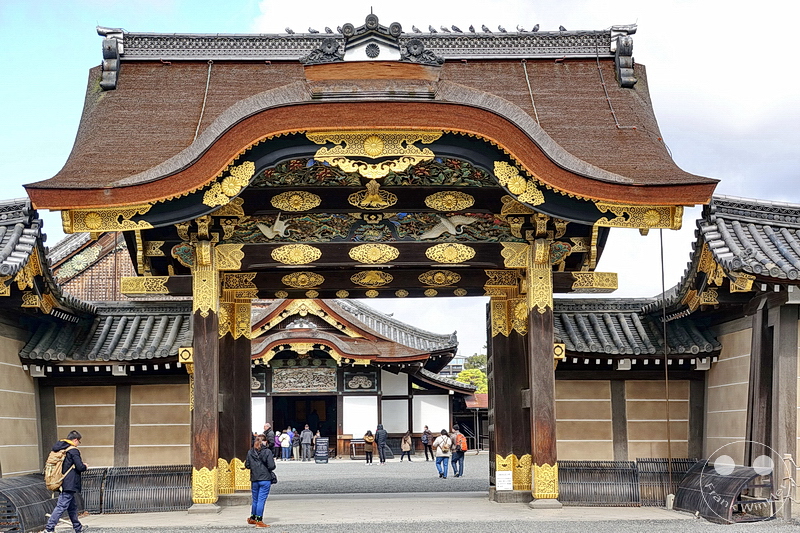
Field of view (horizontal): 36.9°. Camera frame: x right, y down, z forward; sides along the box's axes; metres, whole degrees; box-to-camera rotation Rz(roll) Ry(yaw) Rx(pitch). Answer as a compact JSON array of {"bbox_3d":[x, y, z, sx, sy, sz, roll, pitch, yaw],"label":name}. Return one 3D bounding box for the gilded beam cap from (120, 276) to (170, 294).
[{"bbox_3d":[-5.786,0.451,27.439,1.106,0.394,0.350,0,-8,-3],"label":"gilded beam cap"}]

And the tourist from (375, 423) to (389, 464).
[{"bbox_3d":[-0.780,7.732,51.982,0.520,1.740,0.360,1,-8,-9],"label":"tourist"}]

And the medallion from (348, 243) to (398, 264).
[{"bbox_3d":[-0.554,-0.275,25.843,1.088,0.460,0.070,0,-8,-3],"label":"medallion"}]

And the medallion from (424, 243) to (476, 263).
[{"bbox_3d":[1.088,-0.275,25.795,1.087,0.449,0.080,0,-8,-3],"label":"medallion"}]

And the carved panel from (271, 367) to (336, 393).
[{"bbox_3d":[-4.699,5.593,59.215,3.171,1.253,0.150,0,-8,-3],"label":"carved panel"}]

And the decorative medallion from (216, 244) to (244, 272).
[{"bbox_3d":[-3.603,-0.185,25.589,0.605,0.563,0.120,0,-8,-3],"label":"decorative medallion"}]

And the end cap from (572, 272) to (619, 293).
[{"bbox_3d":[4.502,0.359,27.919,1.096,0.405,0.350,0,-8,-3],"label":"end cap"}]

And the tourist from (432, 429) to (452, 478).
[{"bbox_3d":[1.422,6.272,40.145,0.580,1.620,0.420,2,-8,-18],"label":"tourist"}]

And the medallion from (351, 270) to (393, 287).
[{"bbox_3d":[-0.641,0.286,27.559,0.979,0.382,0.080,0,-8,-3],"label":"medallion"}]

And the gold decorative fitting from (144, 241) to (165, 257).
[{"bbox_3d":[-6.326,-0.445,31.016,0.537,0.418,0.150,0,-8,-3],"label":"gold decorative fitting"}]

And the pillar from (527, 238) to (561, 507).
[{"bbox_3d":[3.027,2.256,25.858,0.560,5.615,0.560,0,-8,-3],"label":"pillar"}]

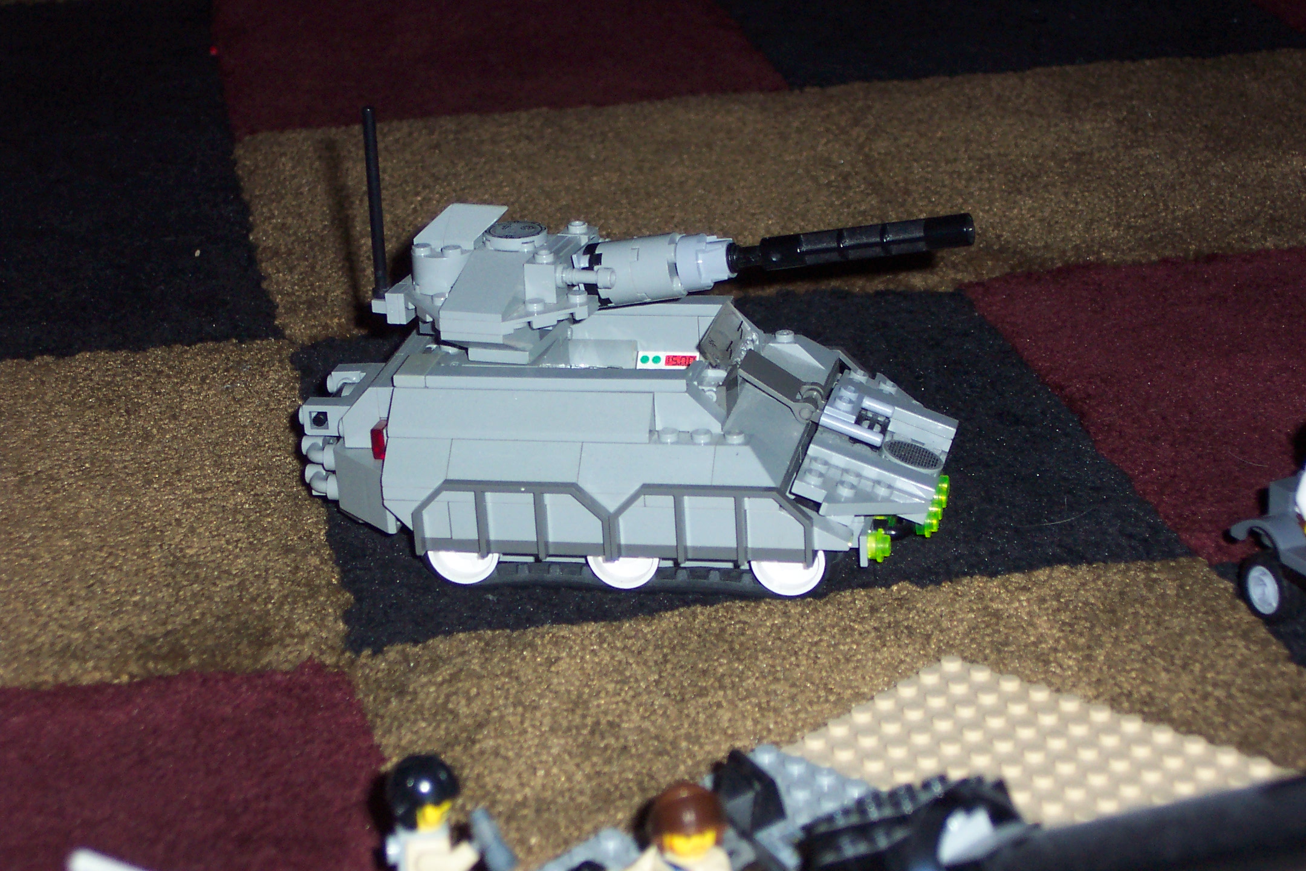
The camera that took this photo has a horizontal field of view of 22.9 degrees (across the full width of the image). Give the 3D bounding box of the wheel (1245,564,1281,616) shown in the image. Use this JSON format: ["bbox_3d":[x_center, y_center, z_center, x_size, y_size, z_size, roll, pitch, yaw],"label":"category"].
[{"bbox_3d":[0.143,0.034,0.740,0.008,0.011,0.011,-14,24,-26],"label":"wheel"}]

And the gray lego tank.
[{"bbox_3d":[-0.004,-0.029,0.794,0.168,0.111,0.105,1,22,11],"label":"gray lego tank"}]

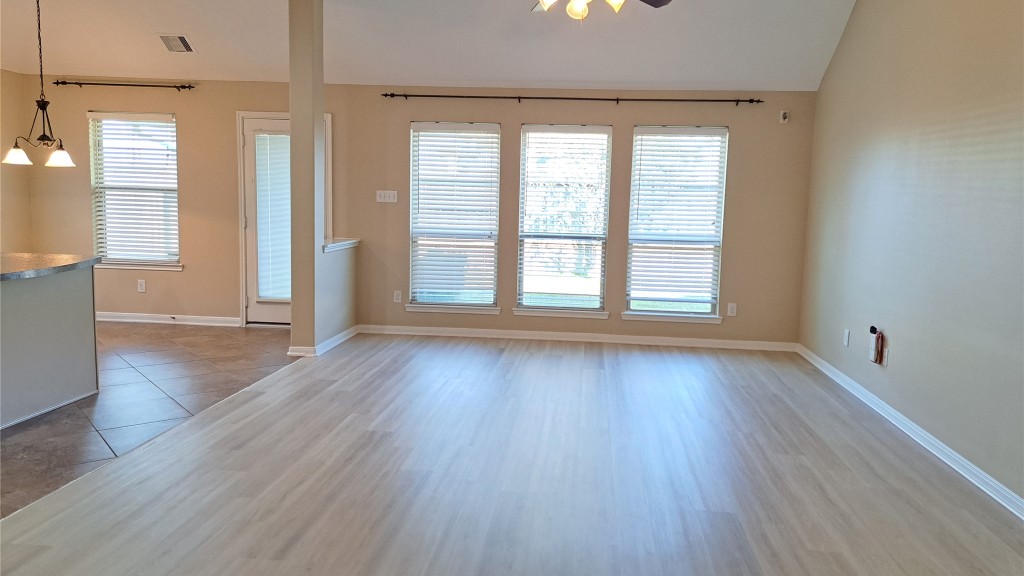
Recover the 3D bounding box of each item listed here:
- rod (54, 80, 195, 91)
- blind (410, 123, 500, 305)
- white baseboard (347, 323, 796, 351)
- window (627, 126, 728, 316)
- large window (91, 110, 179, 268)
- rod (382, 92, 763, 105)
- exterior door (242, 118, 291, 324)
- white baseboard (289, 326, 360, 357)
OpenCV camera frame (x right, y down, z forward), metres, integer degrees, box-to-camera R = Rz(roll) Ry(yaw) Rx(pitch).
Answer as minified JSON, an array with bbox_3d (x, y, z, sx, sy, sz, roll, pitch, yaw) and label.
[{"bbox_3d":[-3.844,-2.002,7.028,1.501,0.066,0.100,2,7,6],"label":"rod"},{"bbox_3d":[-0.561,-0.696,6.923,0.868,1.792,0.100,2,7,6],"label":"blind"},{"bbox_3d":[0.585,0.483,6.907,4.260,0.080,0.020,2,7,6],"label":"white baseboard"},{"bbox_3d":[1.552,-0.617,6.697,0.867,1.764,0.100,2,7,6],"label":"window"},{"bbox_3d":[-3.845,-1.009,7.237,0.925,1.527,0.100,2,7,6],"label":"large window"},{"bbox_3d":[0.515,-1.754,6.573,3.518,0.070,0.100,2,7,6],"label":"rod"},{"bbox_3d":[-2.272,-0.632,7.122,0.835,2.060,0.060,2,7,6],"label":"exterior door"},{"bbox_3d":[-1.705,0.464,6.587,0.270,0.080,1.150,2,7,6],"label":"white baseboard"}]

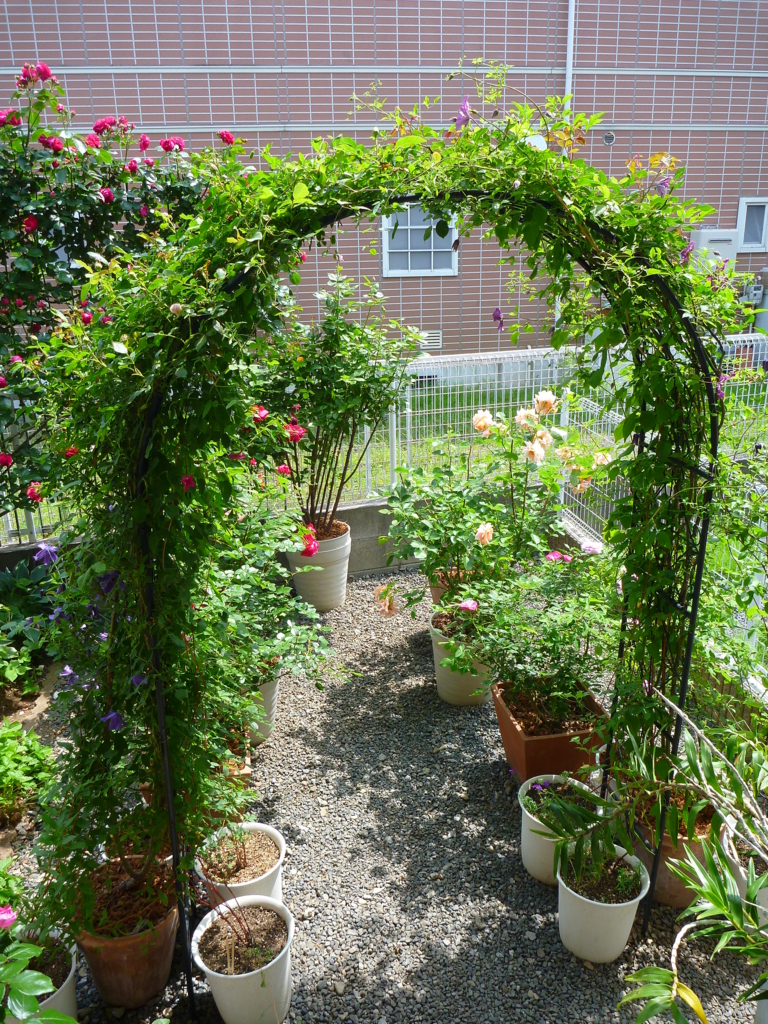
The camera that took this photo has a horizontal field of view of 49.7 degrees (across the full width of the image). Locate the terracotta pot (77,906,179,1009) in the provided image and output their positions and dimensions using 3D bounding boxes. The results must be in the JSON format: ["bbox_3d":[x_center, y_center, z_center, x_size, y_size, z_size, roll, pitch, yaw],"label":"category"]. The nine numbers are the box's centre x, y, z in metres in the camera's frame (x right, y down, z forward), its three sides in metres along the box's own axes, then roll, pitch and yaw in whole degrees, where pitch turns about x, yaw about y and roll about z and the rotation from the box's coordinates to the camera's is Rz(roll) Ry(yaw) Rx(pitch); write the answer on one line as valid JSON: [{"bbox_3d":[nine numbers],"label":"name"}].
[{"bbox_3d":[-0.652,1.097,2.131,0.265,0.265,0.265,-1,17,0],"label":"terracotta pot"}]

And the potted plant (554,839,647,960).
[{"bbox_3d":[0.579,1.057,2.236,0.240,0.240,0.240,-1,17,0],"label":"potted plant"}]

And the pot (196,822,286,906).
[{"bbox_3d":[-0.390,1.052,2.312,0.247,0.236,0.247,-1,17,0],"label":"pot"}]

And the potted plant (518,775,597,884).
[{"bbox_3d":[0.535,0.968,2.527,0.246,0.240,0.246,-1,17,0],"label":"potted plant"}]

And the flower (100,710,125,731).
[{"bbox_3d":[-0.637,0.493,1.939,0.058,0.048,0.045,-1,17,0],"label":"flower"}]

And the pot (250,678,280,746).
[{"bbox_3d":[-0.548,0.737,3.245,0.285,0.290,0.285,-1,17,0],"label":"pot"}]

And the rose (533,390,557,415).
[{"bbox_3d":[0.741,-0.491,3.830,0.100,0.095,0.095,-1,17,0],"label":"rose"}]

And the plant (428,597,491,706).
[{"bbox_3d":[0.337,0.631,3.515,0.278,0.306,0.278,-1,17,0],"label":"plant"}]

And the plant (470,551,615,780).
[{"bbox_3d":[0.534,0.553,2.885,0.450,0.820,0.450,-4,18,-11],"label":"plant"}]

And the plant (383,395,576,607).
[{"bbox_3d":[0.451,0.035,3.991,0.860,1.160,0.720,-1,17,0],"label":"plant"}]

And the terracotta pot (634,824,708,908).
[{"bbox_3d":[0.847,0.989,2.404,0.255,0.265,0.255,-1,17,0],"label":"terracotta pot"}]

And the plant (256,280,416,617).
[{"bbox_3d":[-0.235,-0.335,4.266,0.780,1.725,0.700,-1,17,0],"label":"plant"}]

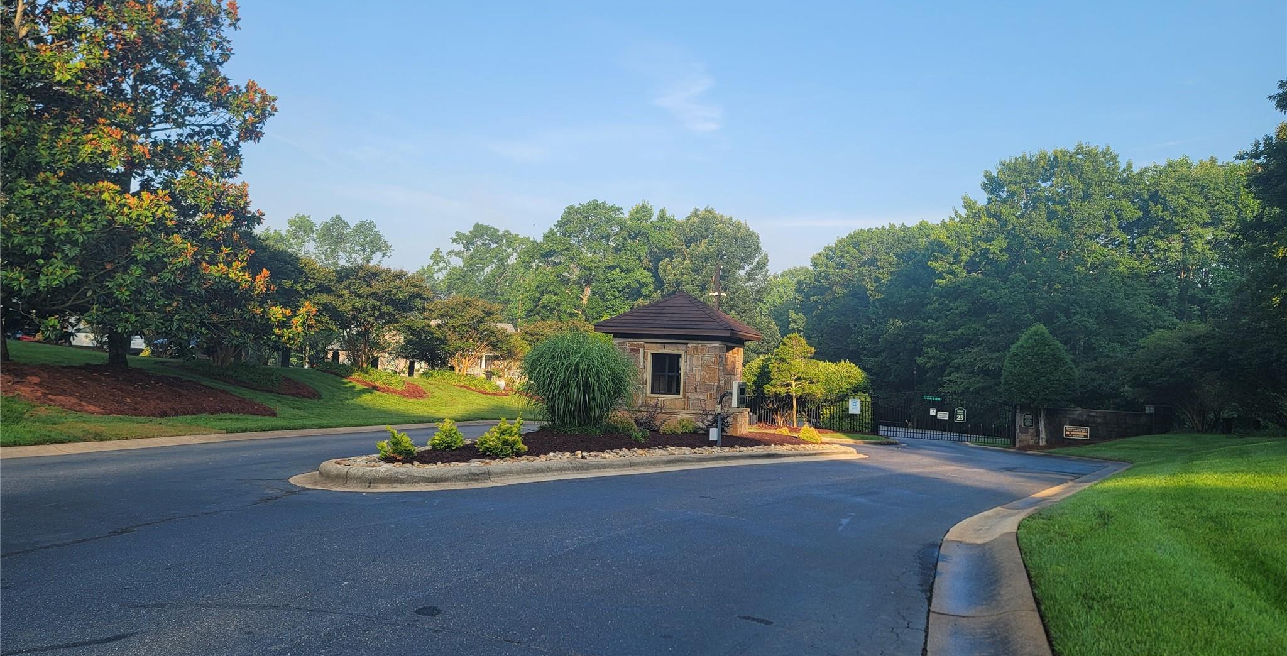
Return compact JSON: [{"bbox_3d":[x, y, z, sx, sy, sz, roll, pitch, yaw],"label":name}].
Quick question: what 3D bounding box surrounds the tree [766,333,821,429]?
[{"bbox_3d":[5.903,2.034,36.500,2.200,3.700,2.200,2,-3,9],"label":"tree"}]

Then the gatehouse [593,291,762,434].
[{"bbox_3d":[1.055,0.926,26.404,3.800,3.920,3.800,1,-3,19],"label":"gatehouse"}]

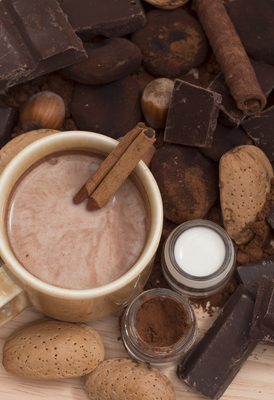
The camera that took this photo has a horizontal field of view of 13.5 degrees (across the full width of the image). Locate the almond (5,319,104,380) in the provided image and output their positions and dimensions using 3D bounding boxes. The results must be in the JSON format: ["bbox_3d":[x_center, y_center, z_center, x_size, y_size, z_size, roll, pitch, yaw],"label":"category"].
[{"bbox_3d":[-0.035,0.062,0.482,0.041,0.018,0.024,-6,75,-2],"label":"almond"}]

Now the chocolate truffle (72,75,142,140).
[{"bbox_3d":[-0.014,-0.041,0.509,0.031,0.017,0.030,0,75,0],"label":"chocolate truffle"}]

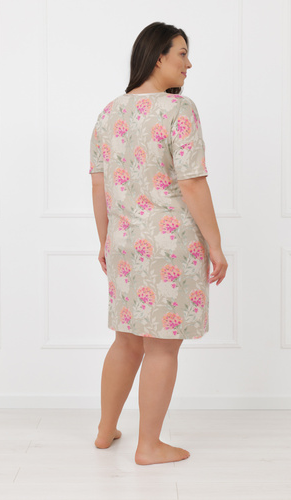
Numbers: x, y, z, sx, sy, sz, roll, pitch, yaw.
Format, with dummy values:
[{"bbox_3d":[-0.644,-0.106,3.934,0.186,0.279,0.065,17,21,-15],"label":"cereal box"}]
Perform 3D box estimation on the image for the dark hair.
[{"bbox_3d":[0.046,-0.742,2.690,0.225,0.280,0.200,-2,4,-22],"label":"dark hair"}]

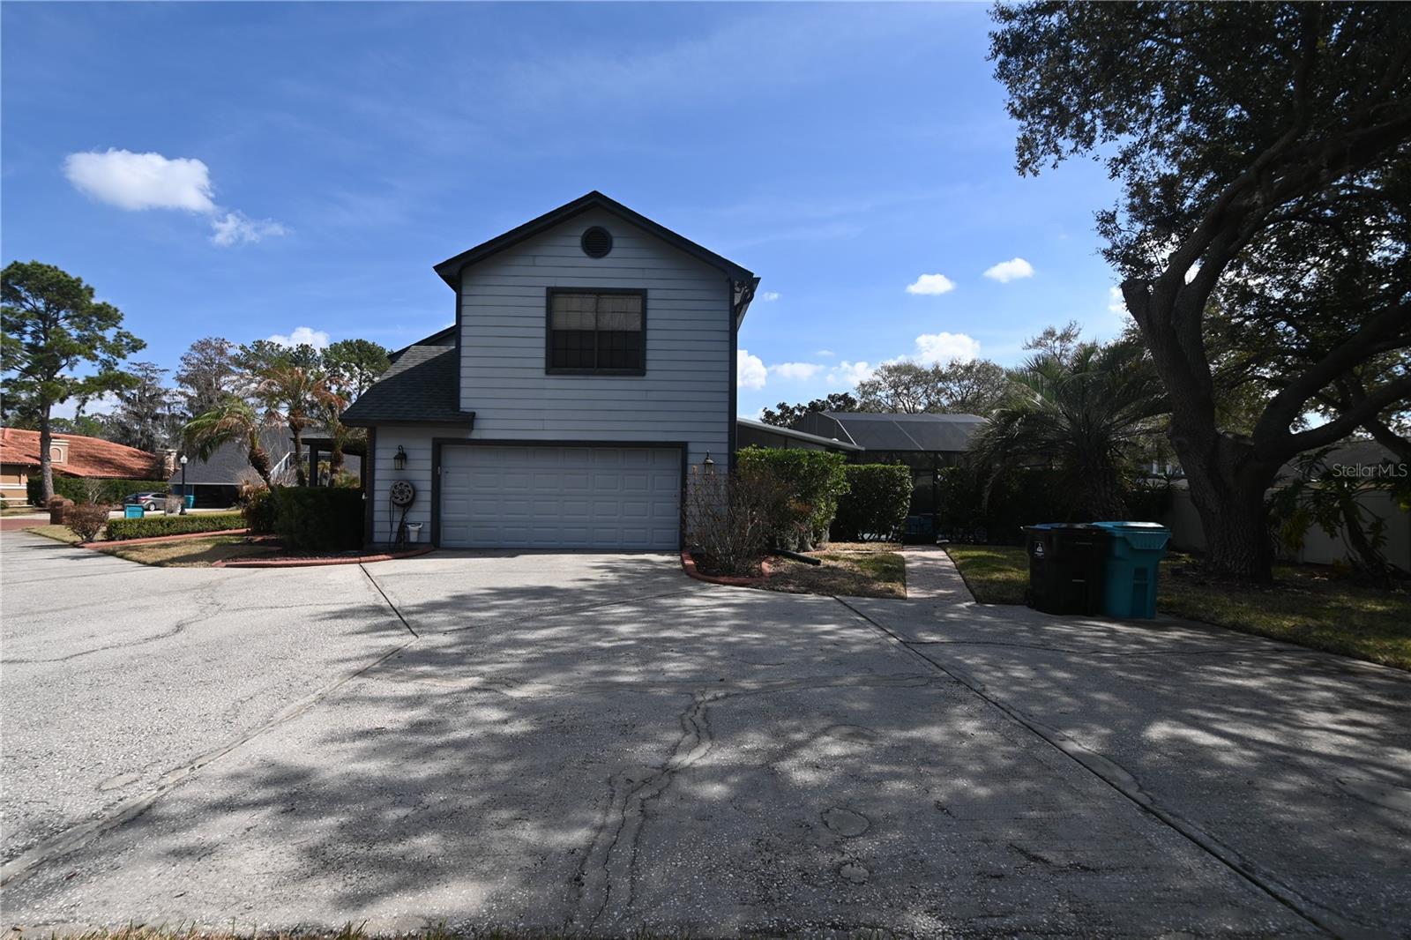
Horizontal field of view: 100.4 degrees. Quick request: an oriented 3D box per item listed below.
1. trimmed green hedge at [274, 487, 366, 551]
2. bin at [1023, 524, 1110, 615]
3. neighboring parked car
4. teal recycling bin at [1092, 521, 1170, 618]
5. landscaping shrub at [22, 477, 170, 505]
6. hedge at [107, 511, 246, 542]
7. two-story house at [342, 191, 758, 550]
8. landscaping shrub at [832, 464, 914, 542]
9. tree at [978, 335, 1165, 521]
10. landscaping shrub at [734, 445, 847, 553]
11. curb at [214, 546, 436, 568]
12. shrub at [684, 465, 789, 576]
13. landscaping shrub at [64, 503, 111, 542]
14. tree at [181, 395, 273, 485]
[{"bbox_3d":[-7.600,0.928,11.800,1.500,1.220,1.100,1,-1,-2],"label":"trimmed green hedge"},{"bbox_3d":[4.430,1.185,7.300,0.670,1.060,0.820,1,-1,2],"label":"bin"},{"bbox_3d":[-45.000,2.547,48.000,1.820,1.450,4.600,1,-1,-12],"label":"neighboring parked car"},{"bbox_3d":[4.870,1.170,6.970,0.660,1.090,0.830,1,-2,-11],"label":"teal recycling bin"},{"bbox_3d":[-52.600,1.938,51.000,9.200,2.500,1.500,1,-1,-16],"label":"landscaping shrub"},{"bbox_3d":[-13.750,1.441,15.400,0.650,0.500,2.700,0,-1,27],"label":"hedge"},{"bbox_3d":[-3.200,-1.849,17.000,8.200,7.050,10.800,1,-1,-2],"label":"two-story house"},{"bbox_3d":[4.250,0.870,15.100,2.100,2.000,1.500,1,-2,2],"label":"landscaping shrub"},{"bbox_3d":[8.400,-0.480,13.000,4.100,4.700,4.100,1,-2,2],"label":"tree"},{"bbox_3d":[1.930,0.630,13.000,2.350,2.250,1.700,1,-2,2],"label":"landscaping shrub"},{"bbox_3d":[-6.600,1.524,10.600,2.400,0.130,2.500,1,-1,-2],"label":"curb"},{"bbox_3d":[0.520,0.810,9.800,1.700,1.800,1.600,1,-2,2],"label":"shrub"},{"bbox_3d":[-17.100,1.460,16.300,1.050,1.100,1.050,1,-2,2],"label":"landscaping shrub"},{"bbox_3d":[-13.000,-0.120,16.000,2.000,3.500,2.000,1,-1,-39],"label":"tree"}]

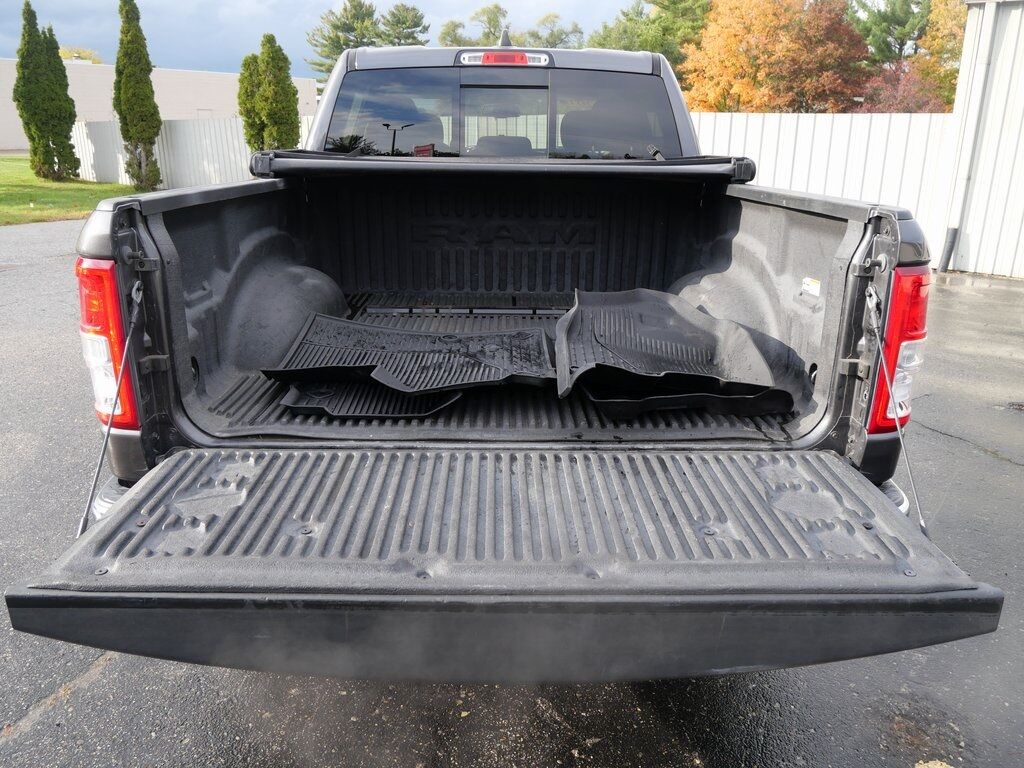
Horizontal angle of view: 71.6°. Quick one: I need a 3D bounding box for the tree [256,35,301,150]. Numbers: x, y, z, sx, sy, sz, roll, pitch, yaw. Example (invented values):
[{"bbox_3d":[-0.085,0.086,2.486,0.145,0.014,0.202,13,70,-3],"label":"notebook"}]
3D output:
[{"bbox_3d":[-4.676,-5.239,14.376,0.880,3.320,0.880,0,17,-1],"label":"tree"}]

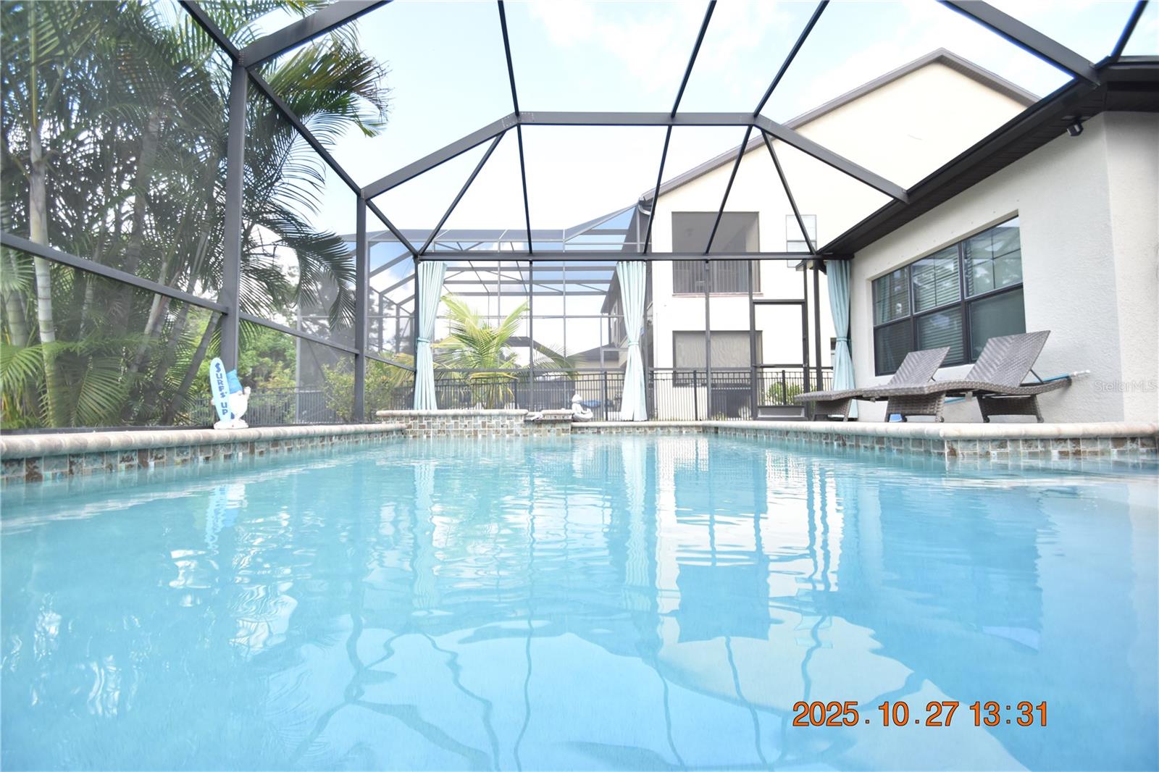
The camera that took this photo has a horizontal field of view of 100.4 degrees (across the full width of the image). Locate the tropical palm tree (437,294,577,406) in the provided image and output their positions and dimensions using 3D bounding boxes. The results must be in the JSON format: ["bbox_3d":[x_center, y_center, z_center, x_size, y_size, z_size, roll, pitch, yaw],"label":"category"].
[{"bbox_3d":[-1.719,-0.551,10.849,3.150,2.980,2.900,0,-4,0],"label":"tropical palm tree"}]

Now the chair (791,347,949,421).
[{"bbox_3d":[3.722,-0.024,5.991,1.920,0.910,0.640,1,-4,-13],"label":"chair"}]

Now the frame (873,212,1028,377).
[{"bbox_3d":[4.909,-1.029,6.642,0.100,1.600,2.710,0,-4,0],"label":"frame"}]

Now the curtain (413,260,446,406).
[{"bbox_3d":[-2.569,-0.795,8.275,0.550,2.740,0.150,0,-4,0],"label":"curtain"}]

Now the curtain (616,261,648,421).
[{"bbox_3d":[0.918,-0.794,8.292,0.540,2.740,0.150,0,-4,0],"label":"curtain"}]

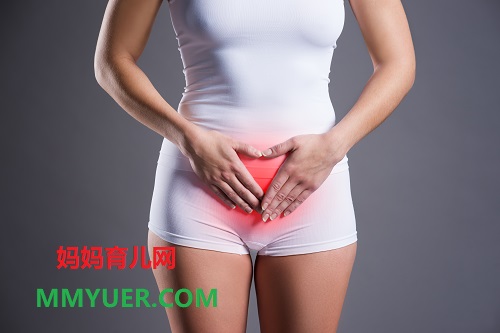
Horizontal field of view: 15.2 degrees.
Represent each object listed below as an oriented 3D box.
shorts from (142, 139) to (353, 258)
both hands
[{"bbox_3d":[0.004,0.053,3.200,0.360,0.200,0.230,0,5,0],"label":"shorts"},{"bbox_3d":[0.020,0.011,3.050,0.265,0.152,0.110,0,2,0],"label":"both hands"}]

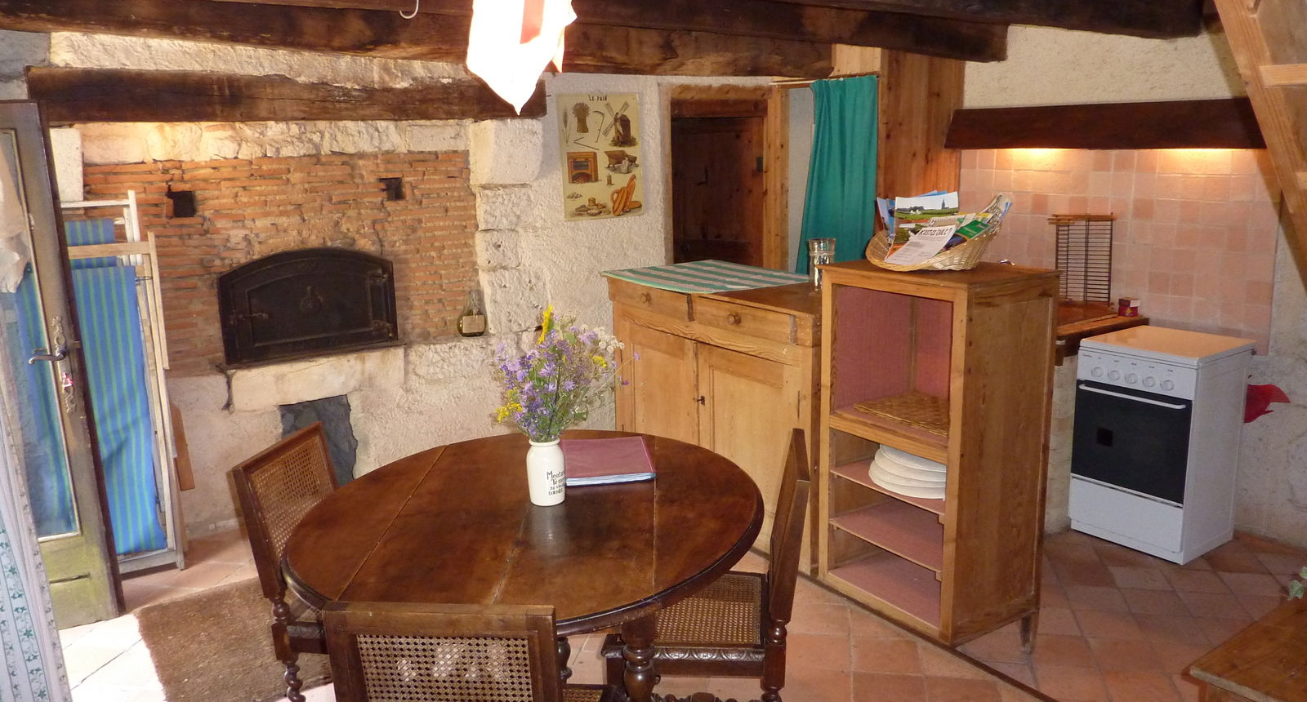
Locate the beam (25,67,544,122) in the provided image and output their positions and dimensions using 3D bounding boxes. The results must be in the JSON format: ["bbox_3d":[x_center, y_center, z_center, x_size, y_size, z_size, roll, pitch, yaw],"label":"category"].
[{"bbox_3d":[-1.422,-1.061,3.980,2.006,0.185,0.200,-9,14,-30],"label":"beam"}]

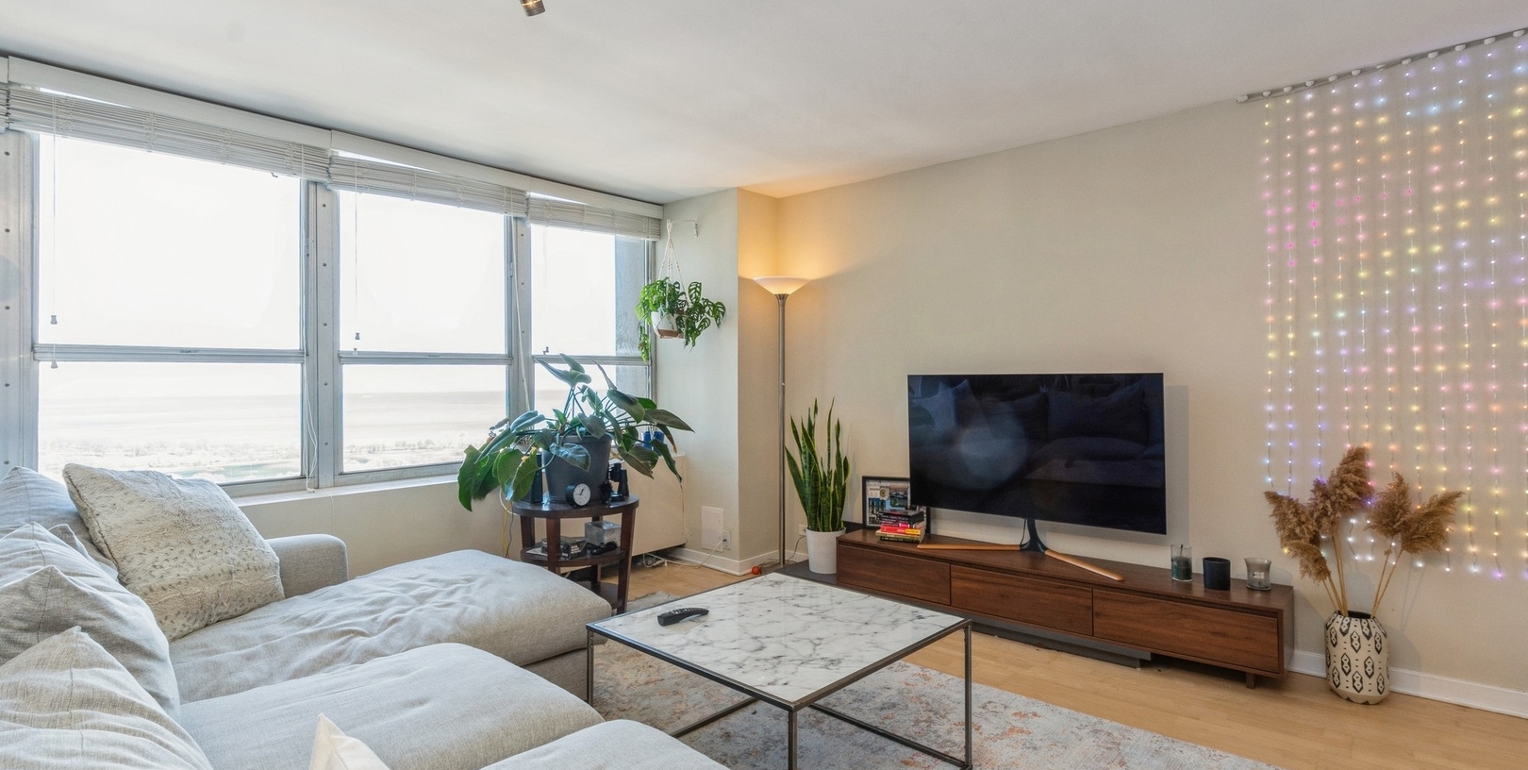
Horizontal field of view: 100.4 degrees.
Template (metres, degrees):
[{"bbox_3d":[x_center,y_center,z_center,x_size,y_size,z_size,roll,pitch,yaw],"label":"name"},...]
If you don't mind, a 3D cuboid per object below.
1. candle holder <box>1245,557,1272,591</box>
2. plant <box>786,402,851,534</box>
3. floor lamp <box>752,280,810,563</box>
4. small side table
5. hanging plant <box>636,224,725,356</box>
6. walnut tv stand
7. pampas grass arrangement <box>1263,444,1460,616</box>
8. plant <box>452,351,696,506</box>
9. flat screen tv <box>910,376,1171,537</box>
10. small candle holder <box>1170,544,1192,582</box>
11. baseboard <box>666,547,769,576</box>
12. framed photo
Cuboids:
[{"bbox_3d":[2.095,0.803,2.698,0.092,0.114,0.092,0,0,36],"label":"candle holder"},{"bbox_3d":[0.326,0.491,3.821,0.380,0.796,0.330,0,0,0],"label":"plant"},{"bbox_3d":[0.116,0.270,4.000,0.353,1.880,0.353,0,0,0],"label":"floor lamp"},{"bbox_3d":[-0.967,0.913,3.290,0.630,0.610,0.610,-1,1,-39],"label":"small side table"},{"bbox_3d":[-0.530,-0.580,4.013,0.530,0.843,0.430,0,0,36],"label":"hanging plant"},{"bbox_3d":[1.309,1.033,3.155,2.000,0.345,0.380,0,0,36],"label":"walnut tv stand"},{"bbox_3d":[2.300,0.560,2.465,0.590,0.660,0.360,0,1,39],"label":"pampas grass arrangement"},{"bbox_3d":[-0.912,0.229,3.049,1.059,0.743,0.800,0,0,0],"label":"plant"},{"bbox_3d":[1.317,0.307,3.214,1.225,0.715,0.060,0,0,36],"label":"flat screen tv"},{"bbox_3d":[1.810,0.770,2.765,0.079,0.150,0.079,0,1,39],"label":"small candle holder"},{"bbox_3d":[-0.322,1.166,4.360,0.710,0.095,0.318,0,1,39],"label":"baseboard"},{"bbox_3d":[0.772,0.700,3.740,0.422,0.315,0.035,0,0,36],"label":"framed photo"}]

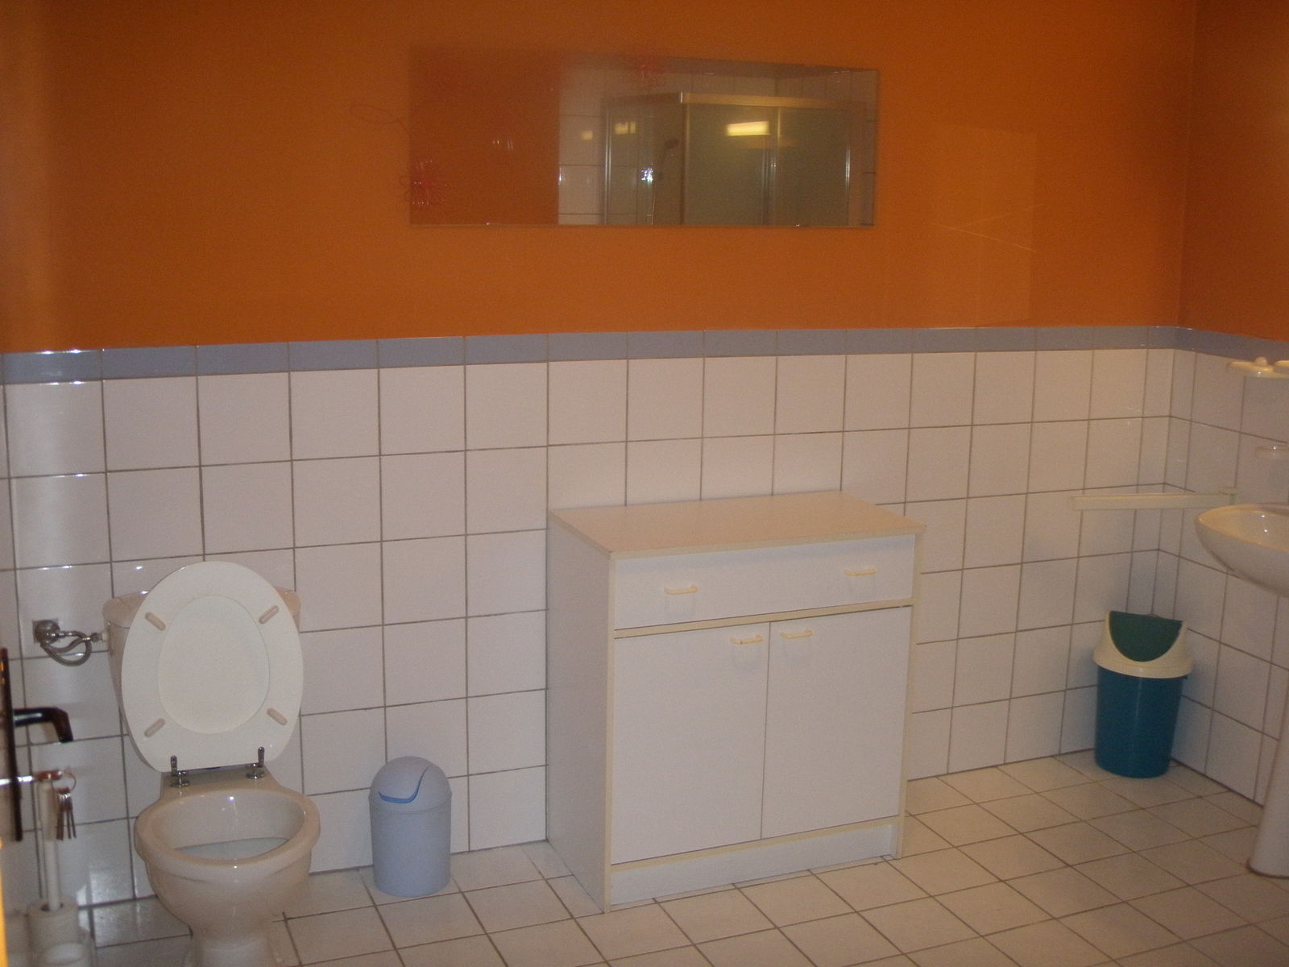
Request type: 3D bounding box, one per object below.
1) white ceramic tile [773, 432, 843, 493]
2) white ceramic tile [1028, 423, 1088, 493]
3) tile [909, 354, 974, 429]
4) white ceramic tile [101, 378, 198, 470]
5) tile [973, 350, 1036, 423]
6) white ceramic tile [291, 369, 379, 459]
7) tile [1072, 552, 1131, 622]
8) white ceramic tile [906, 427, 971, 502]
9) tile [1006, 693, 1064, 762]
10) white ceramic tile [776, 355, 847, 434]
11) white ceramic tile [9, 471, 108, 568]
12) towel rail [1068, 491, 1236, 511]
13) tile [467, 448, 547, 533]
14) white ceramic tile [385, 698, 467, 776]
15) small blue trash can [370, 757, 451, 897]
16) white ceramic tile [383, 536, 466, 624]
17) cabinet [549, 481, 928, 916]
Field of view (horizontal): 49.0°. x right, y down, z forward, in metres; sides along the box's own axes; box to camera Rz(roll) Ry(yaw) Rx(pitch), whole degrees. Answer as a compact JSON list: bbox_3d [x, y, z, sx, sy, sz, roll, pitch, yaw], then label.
[{"bbox_3d":[0.419,-0.029,3.641,0.198,0.198,0.010,-4,12,-22],"label":"white ceramic tile"},{"bbox_3d":[1.151,-0.073,3.937,0.200,0.200,0.010,-4,12,-22],"label":"white ceramic tile"},{"bbox_3d":[0.790,-0.247,3.748,0.199,0.199,0.010,-4,12,-22],"label":"tile"},{"bbox_3d":[-1.052,-0.130,3.018,0.199,0.199,0.010,-4,12,-22],"label":"white ceramic tile"},{"bbox_3d":[0.974,-0.258,3.836,0.199,0.199,0.010,-4,12,-22],"label":"tile"},{"bbox_3d":[-0.690,-0.154,3.152,0.199,0.199,0.010,-4,12,-22],"label":"white ceramic tile"},{"bbox_3d":[1.323,0.302,4.098,0.198,0.198,0.010,-4,12,-22],"label":"tile"},{"bbox_3d":[0.787,-0.051,3.787,0.198,0.198,0.010,-4,13,-22],"label":"white ceramic tile"},{"bbox_3d":[1.131,0.701,4.095,0.199,0.199,0.010,-4,12,-22],"label":"tile"},{"bbox_3d":[0.422,-0.225,3.599,0.199,0.199,0.010,-4,12,-22],"label":"white ceramic tile"},{"bbox_3d":[-1.232,0.075,2.989,0.199,0.199,0.010,-4,12,-22],"label":"white ceramic tile"},{"bbox_3d":[1.355,0.046,3.770,0.500,0.042,0.035,-1,12,-12],"label":"towel rail"},{"bbox_3d":[-0.326,0.019,3.343,0.198,0.198,0.010,-4,13,-22],"label":"tile"},{"bbox_3d":[-0.518,0.617,3.386,0.198,0.198,0.010,-4,12,-22],"label":"white ceramic tile"},{"bbox_3d":[-0.545,0.786,3.302,0.191,0.300,0.191,1,11,0],"label":"small blue trash can"},{"bbox_3d":[-0.515,0.227,3.316,0.199,0.199,0.010,-4,12,-22],"label":"white ceramic tile"},{"bbox_3d":[0.214,0.503,3.432,0.799,0.857,0.421,-4,12,-22],"label":"cabinet"}]

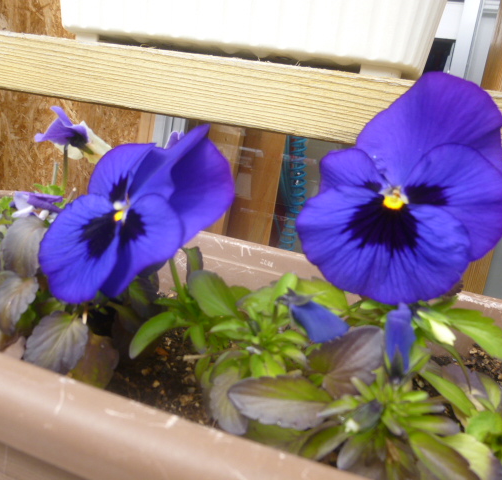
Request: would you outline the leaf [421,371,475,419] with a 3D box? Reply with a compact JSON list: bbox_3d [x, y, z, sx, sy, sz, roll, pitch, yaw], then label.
[{"bbox_3d":[0.073,0.058,0.172,0.027,0.006,0.010,36,39,12],"label":"leaf"}]

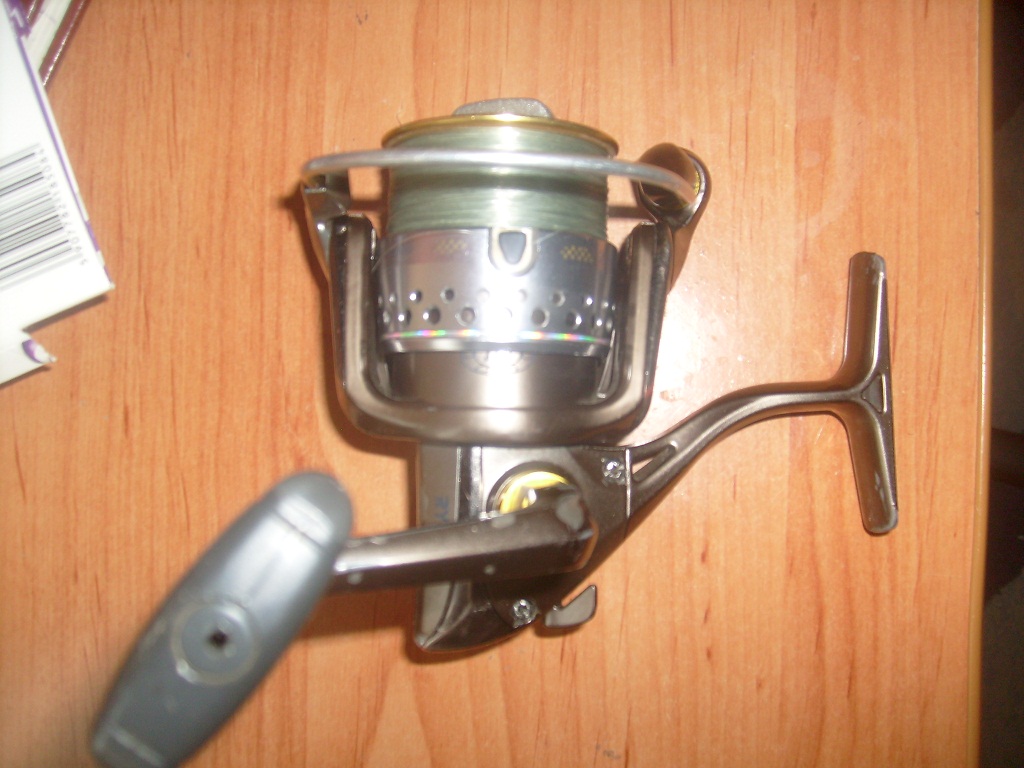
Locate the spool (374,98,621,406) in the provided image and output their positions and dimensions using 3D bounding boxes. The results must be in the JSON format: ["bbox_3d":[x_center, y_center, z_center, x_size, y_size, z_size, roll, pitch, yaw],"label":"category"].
[{"bbox_3d":[-0.003,-0.026,0.220,0.051,0.051,0.059,1,92,0],"label":"spool"}]

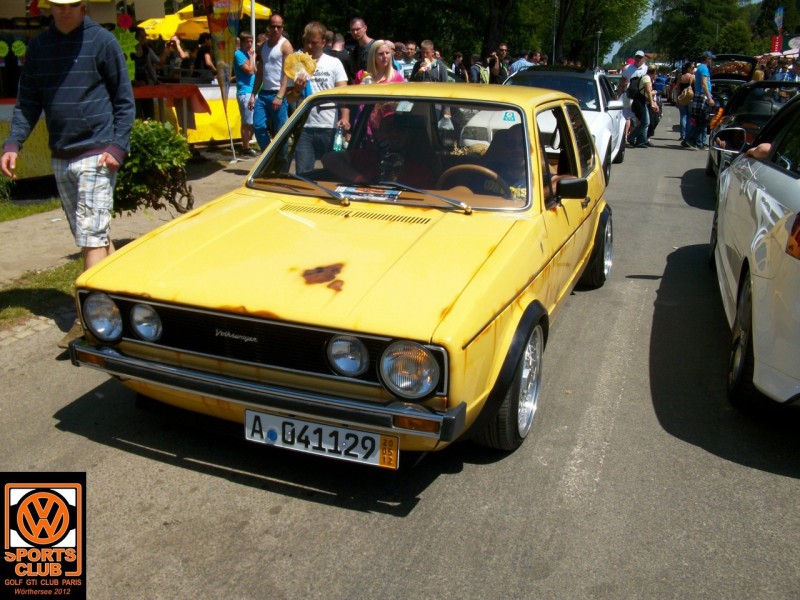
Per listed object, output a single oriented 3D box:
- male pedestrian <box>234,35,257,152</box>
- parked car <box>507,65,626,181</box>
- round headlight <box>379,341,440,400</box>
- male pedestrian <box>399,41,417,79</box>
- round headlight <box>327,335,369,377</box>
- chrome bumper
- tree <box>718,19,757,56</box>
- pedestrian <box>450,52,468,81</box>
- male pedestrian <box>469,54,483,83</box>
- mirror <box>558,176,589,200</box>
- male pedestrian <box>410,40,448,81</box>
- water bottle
[{"bbox_3d":[-2.215,-2.936,11.300,0.340,1.700,0.460,10,19,26],"label":"male pedestrian"},{"bbox_3d":[2.080,-2.410,10.444,1.800,1.410,4.270,7,18,18],"label":"parked car"},{"bbox_3d":[0.036,0.201,2.337,0.180,0.180,0.070,8,18,20],"label":"round headlight"},{"bbox_3d":[0.108,-3.152,12.243,0.500,1.678,0.340,1,17,-3],"label":"male pedestrian"},{"bbox_3d":[-0.149,0.165,2.388,0.142,0.142,0.070,8,18,20],"label":"round headlight"},{"bbox_3d":[-0.481,0.265,2.528,1.430,0.105,0.170,8,18,20],"label":"chrome bumper"},{"bbox_3d":[27.835,-20.318,65.007,3.600,5.600,3.600,1,17,0],"label":"tree"},{"bbox_3d":[1.298,-4.463,17.000,0.320,1.700,0.480,15,21,38],"label":"pedestrian"},{"bbox_3d":[1.709,-4.875,18.230,0.500,1.589,0.380,-13,22,-40],"label":"male pedestrian"},{"bbox_3d":[0.697,-0.446,3.163,0.135,0.088,0.070,8,18,20],"label":"mirror"},{"bbox_3d":[0.356,-2.649,10.640,0.500,1.656,0.380,3,17,6],"label":"male pedestrian"},{"bbox_3d":[-0.511,-1.362,6.600,0.070,0.230,0.070,7,17,0],"label":"water bottle"}]

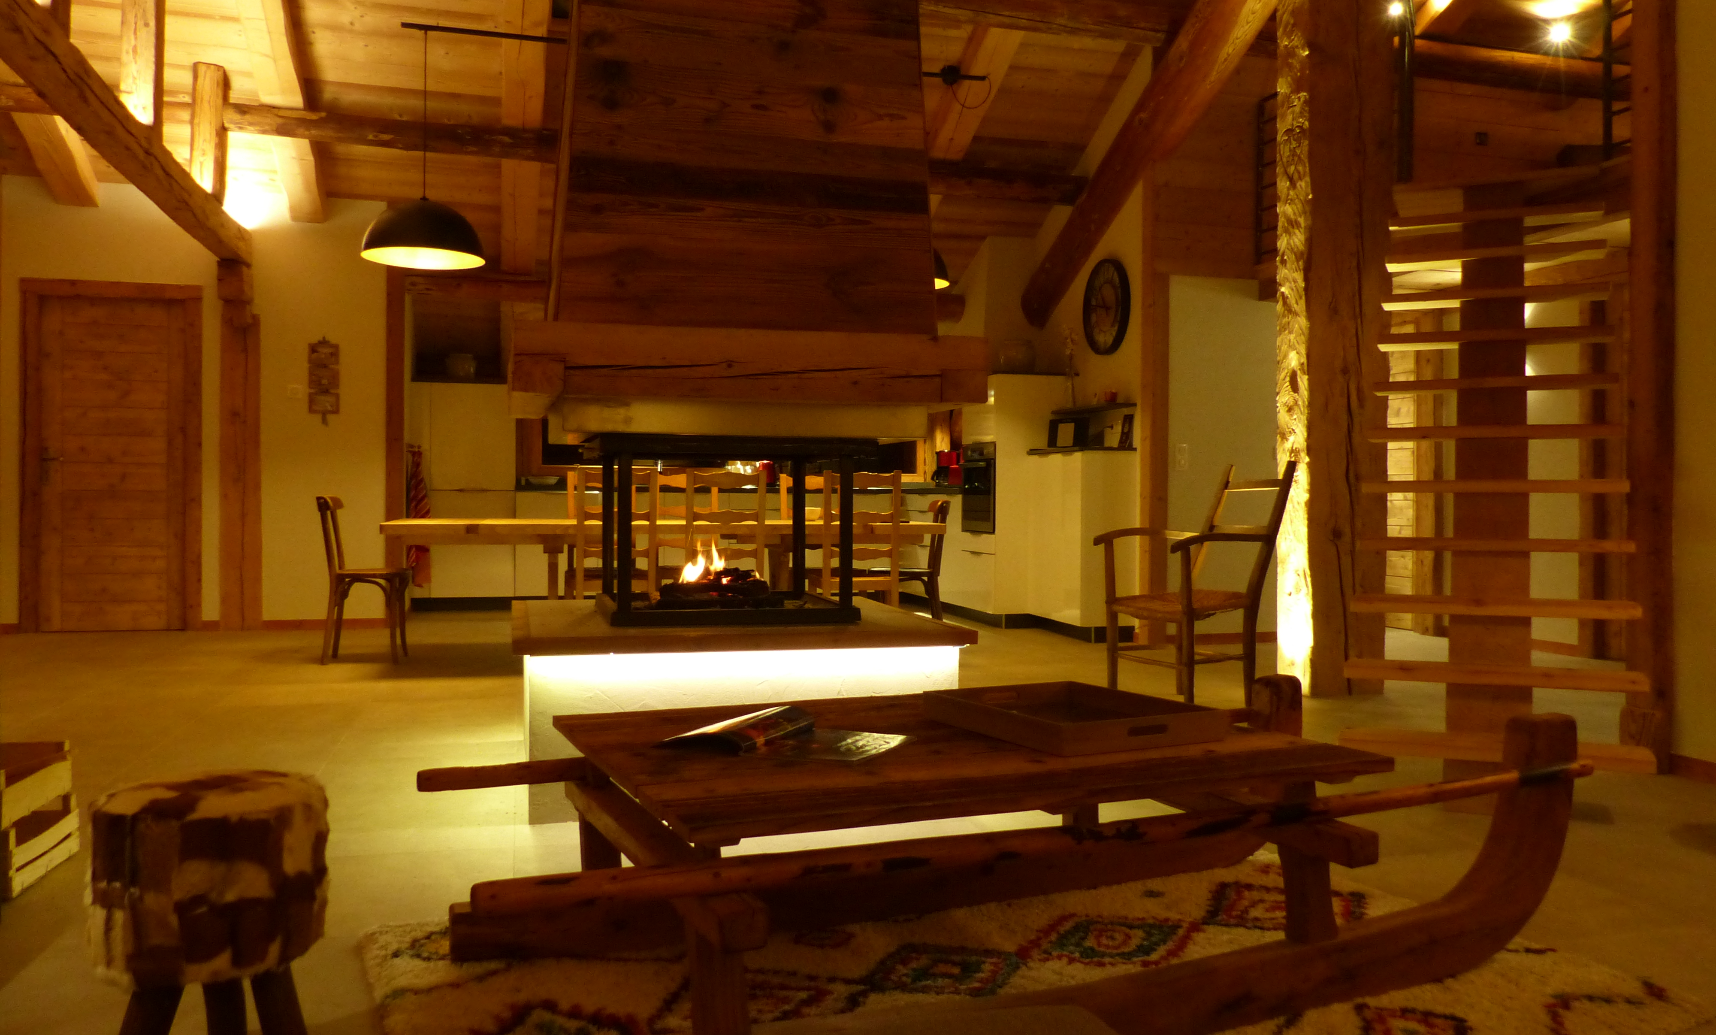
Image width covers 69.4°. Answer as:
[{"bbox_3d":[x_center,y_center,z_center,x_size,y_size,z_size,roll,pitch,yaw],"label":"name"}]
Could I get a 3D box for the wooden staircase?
[{"bbox_3d":[2.166,-0.316,4.237,0.761,2.208,2.030,1,1,27],"label":"wooden staircase"}]

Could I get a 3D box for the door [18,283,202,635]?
[{"bbox_3d":[-4.583,-0.371,7.626,1.000,2.150,0.100,0,1,-16],"label":"door"}]

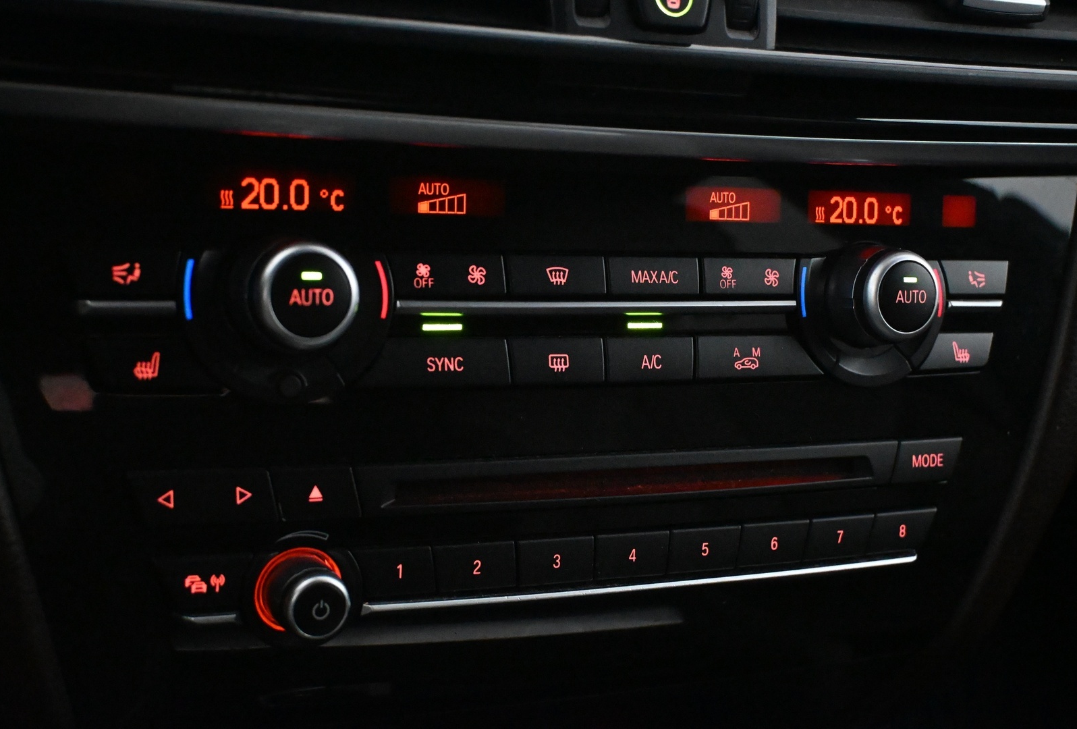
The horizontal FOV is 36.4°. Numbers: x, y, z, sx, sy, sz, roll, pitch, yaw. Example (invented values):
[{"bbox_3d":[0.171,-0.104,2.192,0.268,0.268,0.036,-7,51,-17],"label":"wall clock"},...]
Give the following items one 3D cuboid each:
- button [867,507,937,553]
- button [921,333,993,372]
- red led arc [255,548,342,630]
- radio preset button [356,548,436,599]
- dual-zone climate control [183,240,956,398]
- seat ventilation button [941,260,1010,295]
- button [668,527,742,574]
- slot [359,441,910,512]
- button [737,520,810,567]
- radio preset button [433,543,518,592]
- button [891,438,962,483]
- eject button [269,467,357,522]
[{"bbox_3d":[0.091,0.042,0.415,0.021,0.011,0.007,-1,8,-27],"label":"button"},{"bbox_3d":[0.104,-0.004,0.416,0.023,0.009,0.007,-1,8,-27],"label":"button"},{"bbox_3d":[-0.049,0.046,0.337,0.018,0.018,0.003,-1,10,-27],"label":"red led arc"},{"bbox_3d":[-0.032,0.044,0.353,0.019,0.011,0.007,-1,8,-27],"label":"radio preset button"},{"bbox_3d":[0.019,-0.009,0.362,0.195,0.033,0.020,-1,8,-27],"label":"dual-zone climate control"},{"bbox_3d":[0.107,-0.022,0.406,0.022,0.009,0.004,-1,4,-27],"label":"seat ventilation button"},{"bbox_3d":[0.038,0.043,0.383,0.019,0.011,0.004,-1,8,-27],"label":"button"},{"bbox_3d":[0.024,0.025,0.380,0.144,0.011,0.010,-1,8,-27],"label":"slot"},{"bbox_3d":[0.055,0.042,0.392,0.019,0.011,0.004,-1,8,-27],"label":"button"},{"bbox_3d":[-0.015,0.044,0.357,0.019,0.011,0.004,-1,8,-27],"label":"radio preset button"},{"bbox_3d":[0.097,0.024,0.416,0.021,0.011,0.007,-1,8,-27],"label":"button"},{"bbox_3d":[-0.048,0.027,0.342,0.020,0.011,0.007,-1,8,-27],"label":"eject button"}]

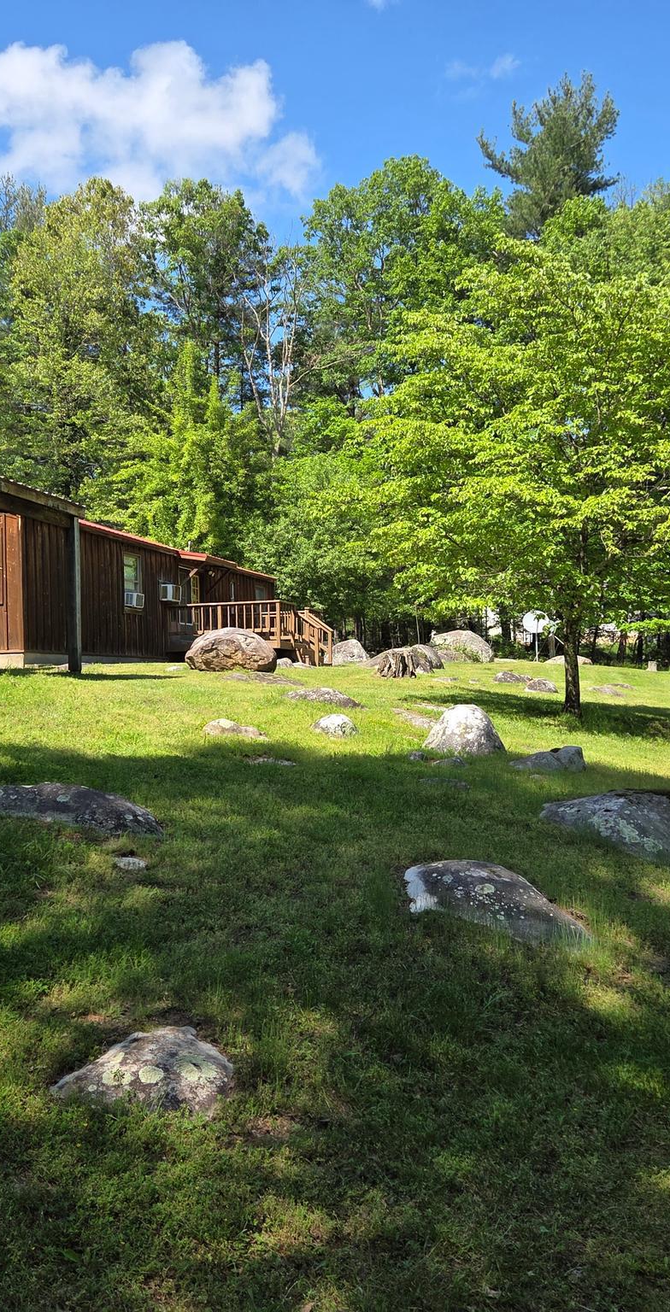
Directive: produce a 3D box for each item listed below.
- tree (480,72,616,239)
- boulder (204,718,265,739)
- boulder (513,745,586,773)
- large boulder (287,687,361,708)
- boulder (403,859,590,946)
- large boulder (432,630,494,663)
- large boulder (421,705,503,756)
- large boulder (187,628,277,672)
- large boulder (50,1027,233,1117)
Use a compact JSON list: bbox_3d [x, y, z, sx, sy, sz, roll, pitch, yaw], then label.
[{"bbox_3d":[9.259,-12.125,50.000,7.500,26.014,7.500,-1,0,11],"label":"tree"},{"bbox_3d":[-1.020,0.728,11.800,0.626,0.222,0.470,-1,0,-5],"label":"boulder"},{"bbox_3d":[2.212,1.056,12.000,0.736,0.280,0.479,-2,-1,8],"label":"boulder"},{"bbox_3d":[-0.164,0.602,16.900,1.131,0.300,0.679,-2,-1,18],"label":"large boulder"},{"bbox_3d":[0.839,1.268,6.100,0.975,0.370,0.605,-2,-1,18],"label":"boulder"},{"bbox_3d":[3.683,-0.276,33.500,1.855,0.906,1.391,-1,0,6],"label":"large boulder"},{"bbox_3d":[1.341,0.775,12.200,0.881,0.559,0.749,-1,0,6],"label":"large boulder"},{"bbox_3d":[-1.896,-0.100,21.199,1.618,0.850,1.214,-1,-1,0],"label":"large boulder"},{"bbox_3d":[-0.588,1.277,3.549,0.554,0.240,0.433,-1,-1,0],"label":"large boulder"}]

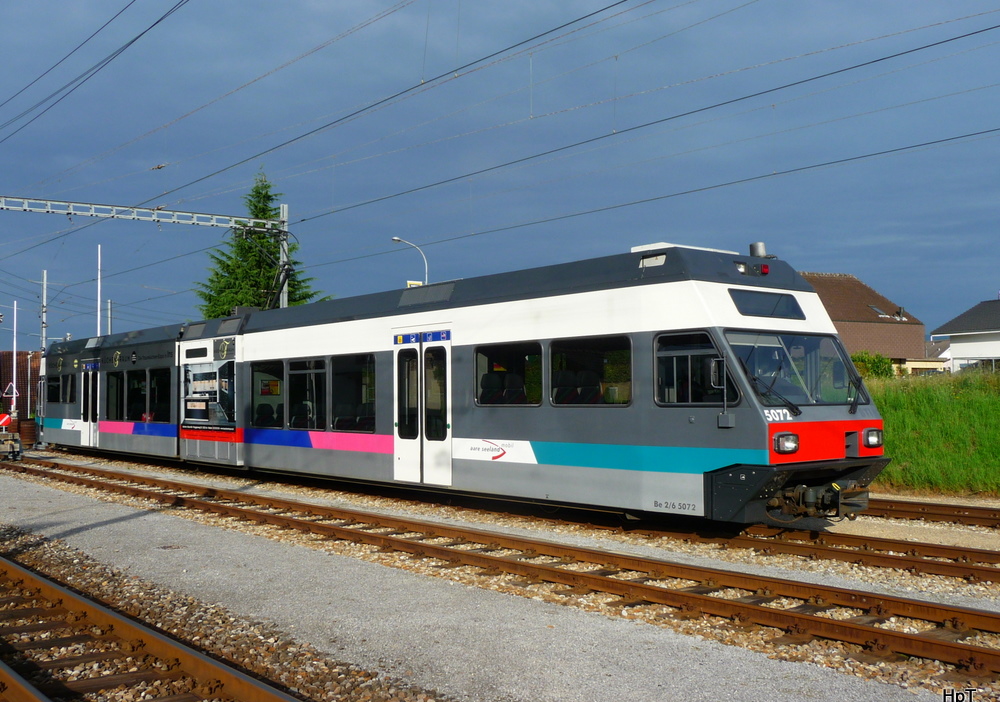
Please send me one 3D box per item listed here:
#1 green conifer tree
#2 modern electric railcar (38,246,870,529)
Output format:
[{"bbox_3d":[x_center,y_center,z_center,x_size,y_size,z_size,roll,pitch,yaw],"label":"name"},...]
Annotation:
[{"bbox_3d":[-10.368,-1.979,42.182,5.800,11.600,5.800,0,-3,-14],"label":"green conifer tree"},{"bbox_3d":[-5.209,0.917,22.063,2.650,3.550,28.700,2,-3,-40],"label":"modern electric railcar"}]

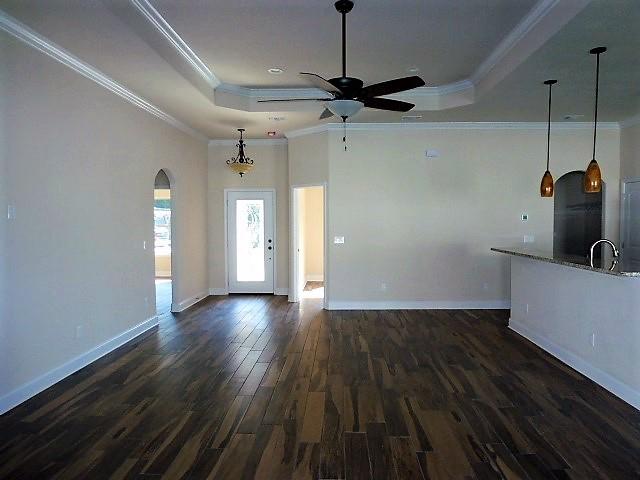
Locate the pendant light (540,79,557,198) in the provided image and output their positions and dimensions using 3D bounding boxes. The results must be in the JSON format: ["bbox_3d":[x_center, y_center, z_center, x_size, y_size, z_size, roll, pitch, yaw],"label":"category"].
[{"bbox_3d":[2.568,-1.122,4.973,0.152,1.287,0.152,0,3,1],"label":"pendant light"}]

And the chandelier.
[{"bbox_3d":[-1.366,-1.500,7.718,0.500,0.811,0.500,0,3,1],"label":"chandelier"}]

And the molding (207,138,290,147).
[{"bbox_3d":[-1.395,-1.888,8.651,1.610,0.130,0.100,0,3,1],"label":"molding"}]

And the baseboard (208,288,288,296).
[{"bbox_3d":[-1.397,1.043,8.832,1.610,0.137,0.030,0,3,1],"label":"baseboard"}]

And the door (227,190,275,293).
[{"bbox_3d":[-1.368,0.071,8.818,0.927,2.050,0.060,0,3,1],"label":"door"}]

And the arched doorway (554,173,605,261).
[{"bbox_3d":[4.254,0.029,7.366,0.820,2.320,0.140,0,3,1],"label":"arched doorway"}]

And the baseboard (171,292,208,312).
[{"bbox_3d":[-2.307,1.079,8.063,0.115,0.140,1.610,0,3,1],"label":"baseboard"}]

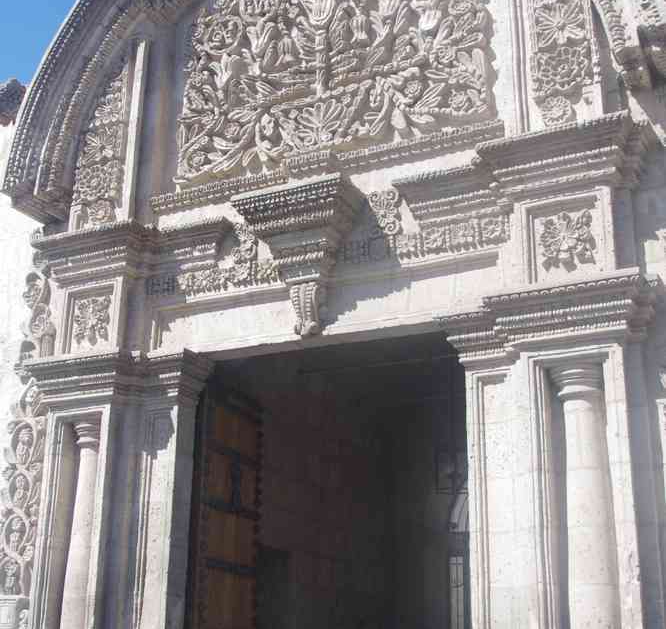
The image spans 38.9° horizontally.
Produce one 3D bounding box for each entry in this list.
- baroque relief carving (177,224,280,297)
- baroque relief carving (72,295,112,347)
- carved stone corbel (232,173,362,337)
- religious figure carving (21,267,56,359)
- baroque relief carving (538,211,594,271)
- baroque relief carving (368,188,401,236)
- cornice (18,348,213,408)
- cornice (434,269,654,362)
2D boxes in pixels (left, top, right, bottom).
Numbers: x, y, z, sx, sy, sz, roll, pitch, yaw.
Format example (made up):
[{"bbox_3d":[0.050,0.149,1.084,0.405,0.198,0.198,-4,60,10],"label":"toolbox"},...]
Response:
[{"bbox_3d":[-0.935,-0.492,8.431,1.096,0.634,0.112,-8,-19,27],"label":"baroque relief carving"},{"bbox_3d":[-2.255,0.057,8.769,0.436,0.469,0.092,-8,-19,27],"label":"baroque relief carving"},{"bbox_3d":[-0.301,-0.444,7.861,1.049,1.181,0.449,-8,-19,27],"label":"carved stone corbel"},{"bbox_3d":[-2.894,-0.026,9.301,0.442,0.904,0.264,-8,-19,27],"label":"religious figure carving"},{"bbox_3d":[1.666,-0.522,6.741,0.416,0.436,0.092,-8,-19,27],"label":"baroque relief carving"},{"bbox_3d":[0.433,-0.845,7.769,0.304,0.436,0.112,-8,-19,27],"label":"baroque relief carving"},{"bbox_3d":[-2.009,0.591,8.505,1.610,0.370,0.587,-8,-19,27],"label":"cornice"},{"bbox_3d":[1.438,0.079,6.723,1.597,0.376,0.587,-8,-19,27],"label":"cornice"}]

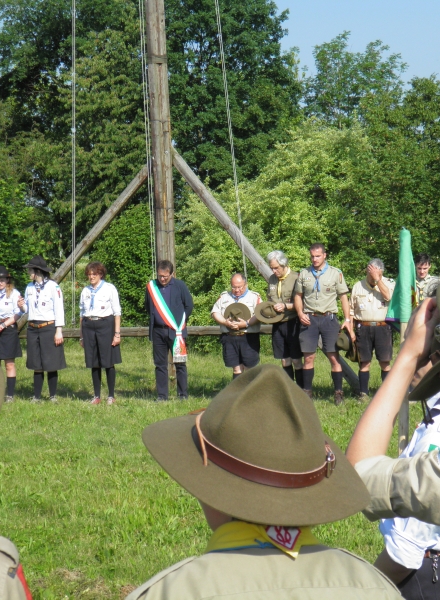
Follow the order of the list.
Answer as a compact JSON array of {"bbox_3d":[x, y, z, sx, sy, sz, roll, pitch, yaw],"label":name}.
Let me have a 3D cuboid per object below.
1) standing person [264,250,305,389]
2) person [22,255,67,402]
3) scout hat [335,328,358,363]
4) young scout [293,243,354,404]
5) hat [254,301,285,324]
[{"bbox_3d":[0.747,0.276,16.850,0.520,1.740,0.480,1,2,30],"label":"standing person"},{"bbox_3d":[-2.058,0.336,16.900,0.530,1.740,0.400,1,2,25],"label":"person"},{"bbox_3d":[1.477,0.527,16.600,0.140,0.360,0.340,-10,-3,-27],"label":"scout hat"},{"bbox_3d":[1.192,0.265,16.500,0.660,1.850,0.420,1,2,19],"label":"young scout"},{"bbox_3d":[0.573,0.151,16.600,0.340,0.360,0.140,8,-32,-3],"label":"hat"}]

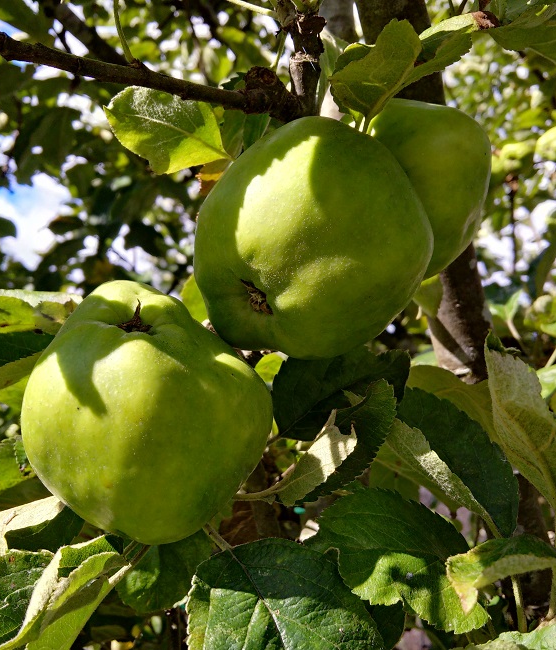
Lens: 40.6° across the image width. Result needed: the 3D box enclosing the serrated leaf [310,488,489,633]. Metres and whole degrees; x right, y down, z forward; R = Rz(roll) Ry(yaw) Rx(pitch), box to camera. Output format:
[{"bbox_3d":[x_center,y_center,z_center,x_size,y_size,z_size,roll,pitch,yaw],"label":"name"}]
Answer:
[{"bbox_3d":[0.049,0.094,0.300,0.062,0.055,0.025,30,-35,6],"label":"serrated leaf"}]

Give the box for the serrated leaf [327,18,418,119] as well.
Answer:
[{"bbox_3d":[0.039,-0.100,0.295,0.033,0.043,0.014,18,9,9],"label":"serrated leaf"}]

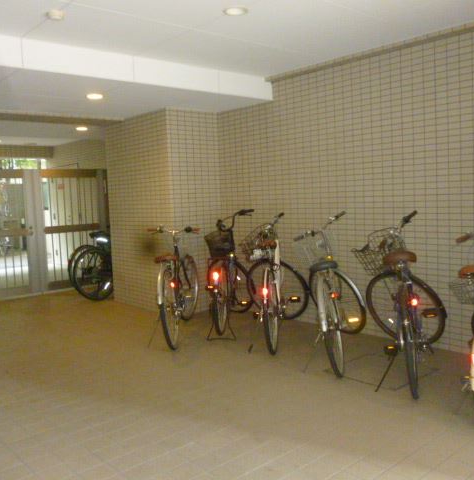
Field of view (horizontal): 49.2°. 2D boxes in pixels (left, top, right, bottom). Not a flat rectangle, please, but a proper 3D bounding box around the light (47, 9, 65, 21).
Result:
[{"bbox_3d":[-1.117,-1.388,3.187,0.110,0.040,0.110,-7,7,-42],"label":"light"}]

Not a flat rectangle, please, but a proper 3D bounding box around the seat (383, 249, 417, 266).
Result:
[{"bbox_3d":[1.109,0.125,3.446,0.210,0.105,0.260,-4,5,19],"label":"seat"}]

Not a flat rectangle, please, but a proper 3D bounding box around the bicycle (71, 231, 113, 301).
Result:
[{"bbox_3d":[-1.569,0.236,7.292,0.560,1.040,1.750,1,6,36],"label":"bicycle"}]

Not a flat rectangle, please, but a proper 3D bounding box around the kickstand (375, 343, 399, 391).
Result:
[{"bbox_3d":[0.990,0.849,3.394,0.170,0.310,0.080,-1,6,19],"label":"kickstand"}]

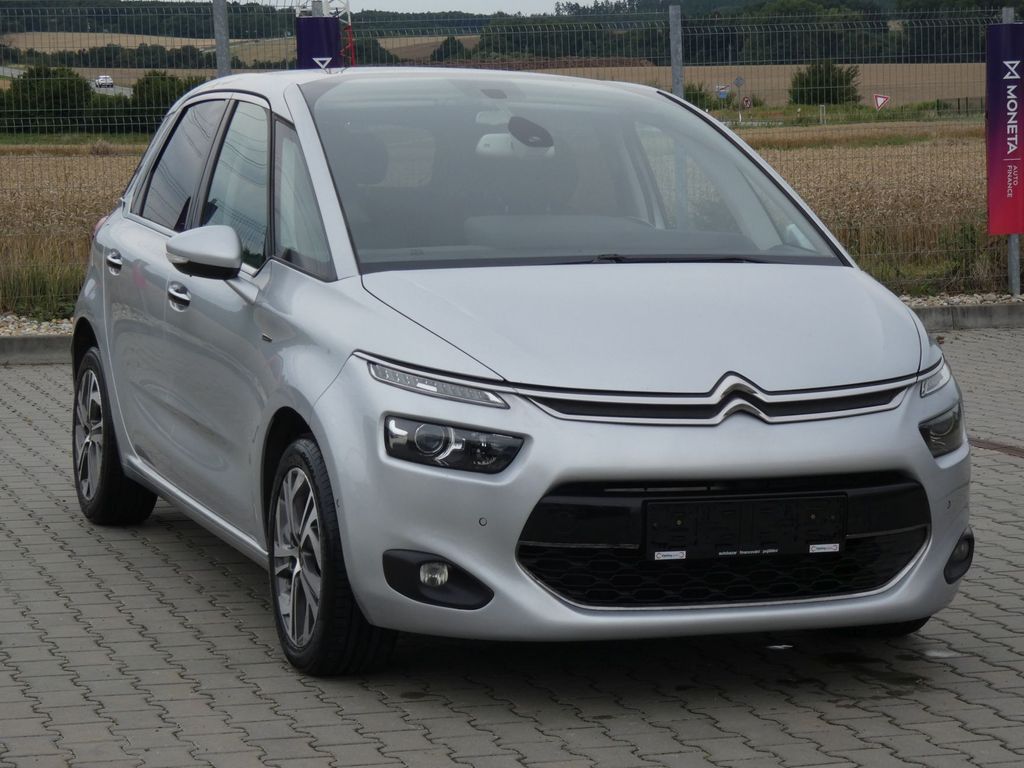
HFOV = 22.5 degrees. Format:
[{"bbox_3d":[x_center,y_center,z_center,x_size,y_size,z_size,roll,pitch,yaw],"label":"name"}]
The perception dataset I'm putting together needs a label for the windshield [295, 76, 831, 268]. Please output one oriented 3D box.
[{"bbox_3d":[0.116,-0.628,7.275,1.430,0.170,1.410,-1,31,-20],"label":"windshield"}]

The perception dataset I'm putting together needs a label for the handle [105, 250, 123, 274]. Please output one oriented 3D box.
[{"bbox_3d":[-1.342,-0.405,8.656,0.050,0.080,0.210,-1,6,-20],"label":"handle"}]

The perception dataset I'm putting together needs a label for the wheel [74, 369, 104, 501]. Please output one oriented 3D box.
[{"bbox_3d":[-1.436,0.183,9.291,0.190,0.470,0.470,-1,6,-20],"label":"wheel"}]

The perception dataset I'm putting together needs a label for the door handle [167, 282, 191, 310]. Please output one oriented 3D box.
[{"bbox_3d":[-1.004,-0.260,7.725,0.050,0.080,0.210,-1,6,-20],"label":"door handle"}]

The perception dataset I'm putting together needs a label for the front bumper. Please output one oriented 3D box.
[{"bbox_3d":[0.453,0.265,6.409,1.790,0.650,0.640,-1,6,-20],"label":"front bumper"}]

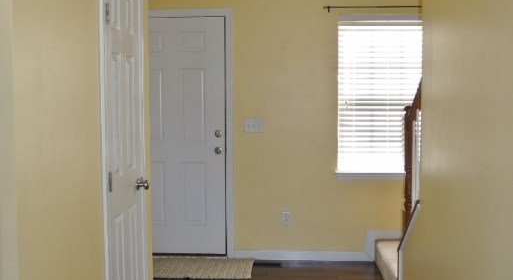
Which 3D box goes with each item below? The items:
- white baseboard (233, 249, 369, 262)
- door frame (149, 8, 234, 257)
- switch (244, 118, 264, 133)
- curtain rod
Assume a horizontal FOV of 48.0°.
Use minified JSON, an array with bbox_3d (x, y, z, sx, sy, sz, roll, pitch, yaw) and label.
[{"bbox_3d":[0.382,0.992,4.931,1.130,0.087,0.015,0,4,3],"label":"white baseboard"},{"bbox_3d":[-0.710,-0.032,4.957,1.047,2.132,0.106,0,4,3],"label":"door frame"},{"bbox_3d":[-0.013,-0.119,4.866,0.166,0.118,0.015,0,4,3],"label":"switch"},{"bbox_3d":[1.070,-1.074,4.698,1.040,0.055,0.075,0,4,3],"label":"curtain rod"}]

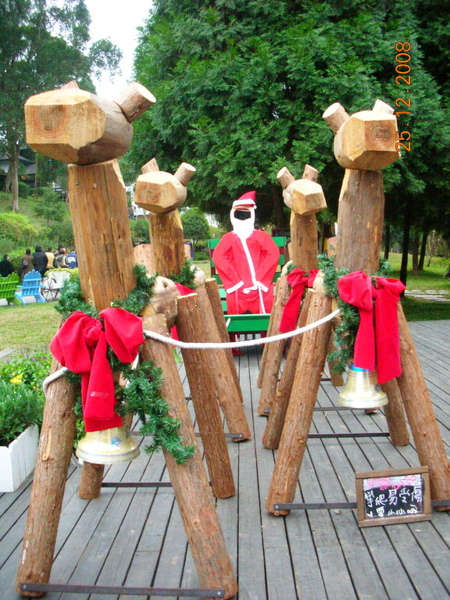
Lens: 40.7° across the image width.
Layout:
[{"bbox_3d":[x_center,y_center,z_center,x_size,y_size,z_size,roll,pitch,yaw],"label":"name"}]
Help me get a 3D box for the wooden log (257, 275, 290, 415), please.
[{"bbox_3d":[0.425,0.401,5.249,0.135,1.200,0.135,8,5,1],"label":"wooden log"}]

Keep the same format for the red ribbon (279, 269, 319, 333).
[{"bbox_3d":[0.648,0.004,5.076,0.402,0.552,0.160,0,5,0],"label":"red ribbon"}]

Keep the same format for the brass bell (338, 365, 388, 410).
[{"bbox_3d":[0.730,0.445,3.198,0.260,0.225,0.260,0,5,1],"label":"brass bell"}]

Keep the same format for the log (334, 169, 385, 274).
[{"bbox_3d":[0.729,-0.352,3.261,0.250,0.701,0.240,2,5,0],"label":"log"}]

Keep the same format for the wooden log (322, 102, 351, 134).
[{"bbox_3d":[0.590,-0.947,3.183,0.135,0.118,0.118,41,4,-25],"label":"wooden log"}]

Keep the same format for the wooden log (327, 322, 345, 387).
[{"bbox_3d":[1.124,0.313,6.388,0.130,1.180,0.130,-9,4,2],"label":"wooden log"}]

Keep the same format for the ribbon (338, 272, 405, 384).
[{"bbox_3d":[0.751,0.146,3.110,0.338,0.574,0.150,0,5,0],"label":"ribbon"}]

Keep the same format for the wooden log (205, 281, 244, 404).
[{"bbox_3d":[-0.008,0.381,5.537,0.122,1.145,0.122,-11,7,1],"label":"wooden log"}]

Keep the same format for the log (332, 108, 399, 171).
[{"bbox_3d":[0.671,-0.776,2.952,0.315,0.300,0.420,0,5,1],"label":"log"}]

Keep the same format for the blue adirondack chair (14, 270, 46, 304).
[{"bbox_3d":[-5.370,-0.383,16.799,0.730,0.930,0.850,-3,5,-31],"label":"blue adirondack chair"}]

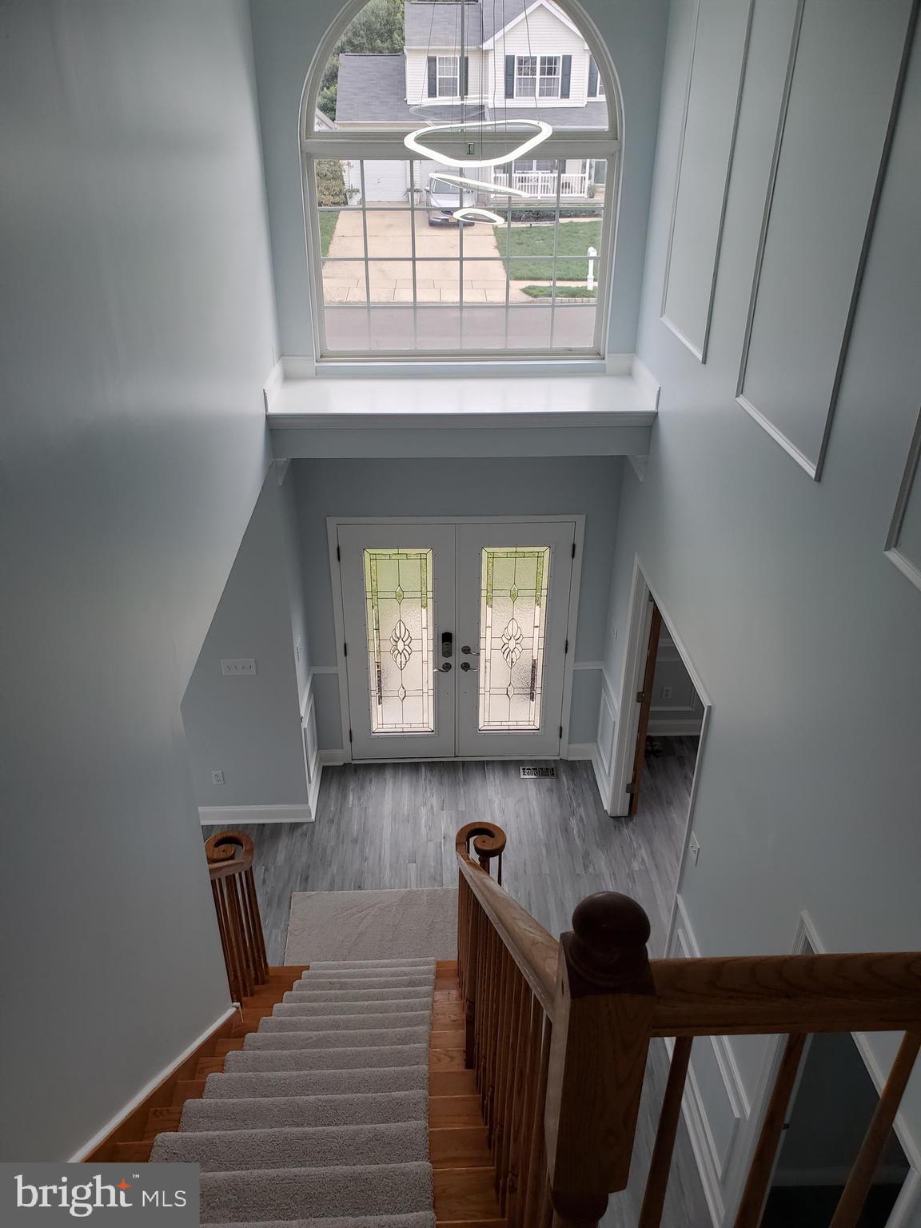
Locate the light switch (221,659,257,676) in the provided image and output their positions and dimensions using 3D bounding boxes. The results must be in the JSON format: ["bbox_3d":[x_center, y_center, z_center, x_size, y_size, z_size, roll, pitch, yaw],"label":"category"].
[{"bbox_3d":[-1.457,0.353,6.074,0.212,0.115,0.012,-1,28,-2],"label":"light switch"}]

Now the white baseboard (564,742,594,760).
[{"bbox_3d":[0.966,1.107,7.319,0.212,0.153,0.020,-1,28,-2],"label":"white baseboard"}]

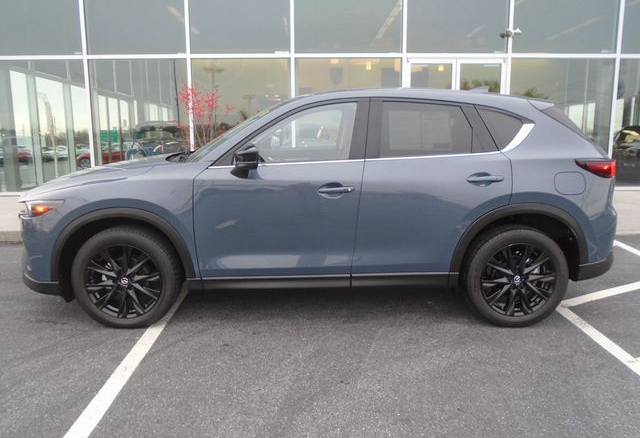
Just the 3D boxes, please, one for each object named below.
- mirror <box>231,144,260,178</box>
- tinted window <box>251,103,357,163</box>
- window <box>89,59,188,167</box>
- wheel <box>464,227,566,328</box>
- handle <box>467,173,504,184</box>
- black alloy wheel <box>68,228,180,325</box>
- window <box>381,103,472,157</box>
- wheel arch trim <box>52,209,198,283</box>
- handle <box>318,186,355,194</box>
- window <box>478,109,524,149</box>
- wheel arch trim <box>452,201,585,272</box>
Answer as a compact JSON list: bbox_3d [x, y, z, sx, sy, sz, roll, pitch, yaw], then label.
[{"bbox_3d":[-0.475,-0.369,3.090,0.170,0.223,0.230,0,11,0],"label":"mirror"},{"bbox_3d":[-0.149,-0.579,3.279,0.802,0.434,0.045,0,-11,0],"label":"tinted window"},{"bbox_3d":[-3.409,-1.759,9.143,1.863,2.457,0.060,0,8,0],"label":"window"},{"bbox_3d":[1.357,0.395,3.392,0.725,0.725,0.235,0,11,0],"label":"wheel"},{"bbox_3d":[1.092,-0.263,3.182,0.251,0.053,0.050,0,11,0],"label":"handle"},{"bbox_3d":[-1.341,0.408,3.396,0.725,0.725,0.235,0,11,0],"label":"black alloy wheel"},{"bbox_3d":[0.720,-0.610,3.276,0.638,0.394,0.045,-1,-11,-2],"label":"window"},{"bbox_3d":[-1.339,0.171,3.272,0.990,0.511,0.100,0,11,0],"label":"wheel arch trim"},{"bbox_3d":[0.111,-0.195,3.185,0.241,0.057,0.050,0,11,0],"label":"handle"},{"bbox_3d":[1.247,-0.607,3.297,0.321,0.307,0.040,-2,-11,-8],"label":"window"},{"bbox_3d":[1.355,0.128,3.262,0.938,0.484,0.100,0,11,0],"label":"wheel arch trim"}]

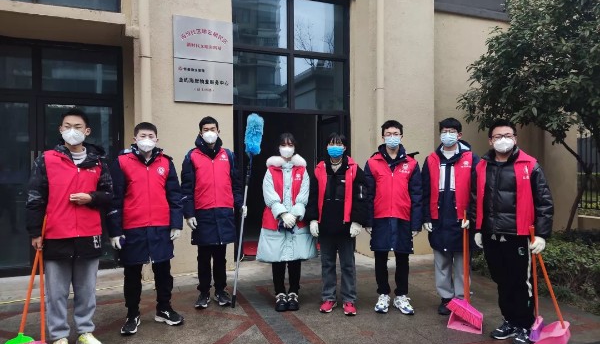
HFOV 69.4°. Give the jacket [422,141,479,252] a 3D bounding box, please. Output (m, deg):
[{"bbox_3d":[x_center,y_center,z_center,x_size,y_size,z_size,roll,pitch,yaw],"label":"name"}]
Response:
[{"bbox_3d":[1.404,0.215,4.042,0.530,1.001,0.360,0,1,14],"label":"jacket"}]

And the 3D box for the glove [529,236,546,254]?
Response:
[{"bbox_3d":[1.770,0.544,3.230,0.110,0.135,0.110,1,2,37],"label":"glove"}]

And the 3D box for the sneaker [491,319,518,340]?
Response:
[{"bbox_3d":[1.620,1.229,3.440,0.285,0.120,0.105,-1,2,-34],"label":"sneaker"}]

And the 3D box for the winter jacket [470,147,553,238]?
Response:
[{"bbox_3d":[1.641,0.152,3.370,0.560,0.680,0.340,1,2,36],"label":"winter jacket"}]

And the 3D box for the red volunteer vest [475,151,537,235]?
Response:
[{"bbox_3d":[1.608,0.168,3.390,0.450,0.660,0.310,1,2,34],"label":"red volunteer vest"}]

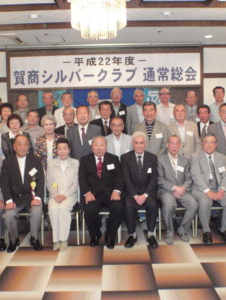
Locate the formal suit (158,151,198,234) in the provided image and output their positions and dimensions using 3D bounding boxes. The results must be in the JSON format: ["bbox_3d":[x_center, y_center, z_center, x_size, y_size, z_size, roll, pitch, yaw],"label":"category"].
[{"bbox_3d":[0.818,0.552,4.153,0.472,0.958,0.620,-1,6,4],"label":"formal suit"}]

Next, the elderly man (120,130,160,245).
[{"bbox_3d":[0.338,0.441,3.963,0.480,1.323,0.700,-1,6,3],"label":"elderly man"}]

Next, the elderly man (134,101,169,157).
[{"bbox_3d":[0.542,0.173,4.643,0.520,1.700,0.300,-1,6,3],"label":"elderly man"}]

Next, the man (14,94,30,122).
[{"bbox_3d":[-1.412,-0.093,5.226,0.480,1.588,0.290,-2,6,-7],"label":"man"}]

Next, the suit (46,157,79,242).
[{"bbox_3d":[-0.614,0.564,3.919,0.420,0.941,0.600,-2,6,-4],"label":"suit"}]

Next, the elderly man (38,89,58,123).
[{"bbox_3d":[-1.134,-0.196,5.760,0.490,1.670,0.300,-2,6,-7],"label":"elderly man"}]

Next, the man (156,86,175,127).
[{"bbox_3d":[0.865,-0.162,5.308,0.480,1.671,0.300,-1,6,5],"label":"man"}]

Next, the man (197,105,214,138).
[{"bbox_3d":[1.412,0.142,4.971,0.490,1.660,0.300,0,6,10],"label":"man"}]

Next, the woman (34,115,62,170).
[{"bbox_3d":[-0.859,0.269,4.511,0.440,1.505,0.280,-2,6,-5],"label":"woman"}]

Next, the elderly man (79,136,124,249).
[{"bbox_3d":[-0.134,0.463,4.059,0.550,1.270,0.780,-1,6,-3],"label":"elderly man"}]

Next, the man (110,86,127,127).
[{"bbox_3d":[0.085,-0.163,5.214,0.480,1.664,0.290,-1,6,1],"label":"man"}]

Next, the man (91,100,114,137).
[{"bbox_3d":[-0.083,0.127,4.795,0.480,1.689,0.290,-1,6,0],"label":"man"}]

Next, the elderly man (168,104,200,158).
[{"bbox_3d":[1.011,0.172,4.746,0.500,1.664,0.300,0,6,6],"label":"elderly man"}]

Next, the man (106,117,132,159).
[{"bbox_3d":[0.091,0.272,4.509,0.450,1.457,0.280,-1,6,1],"label":"man"}]

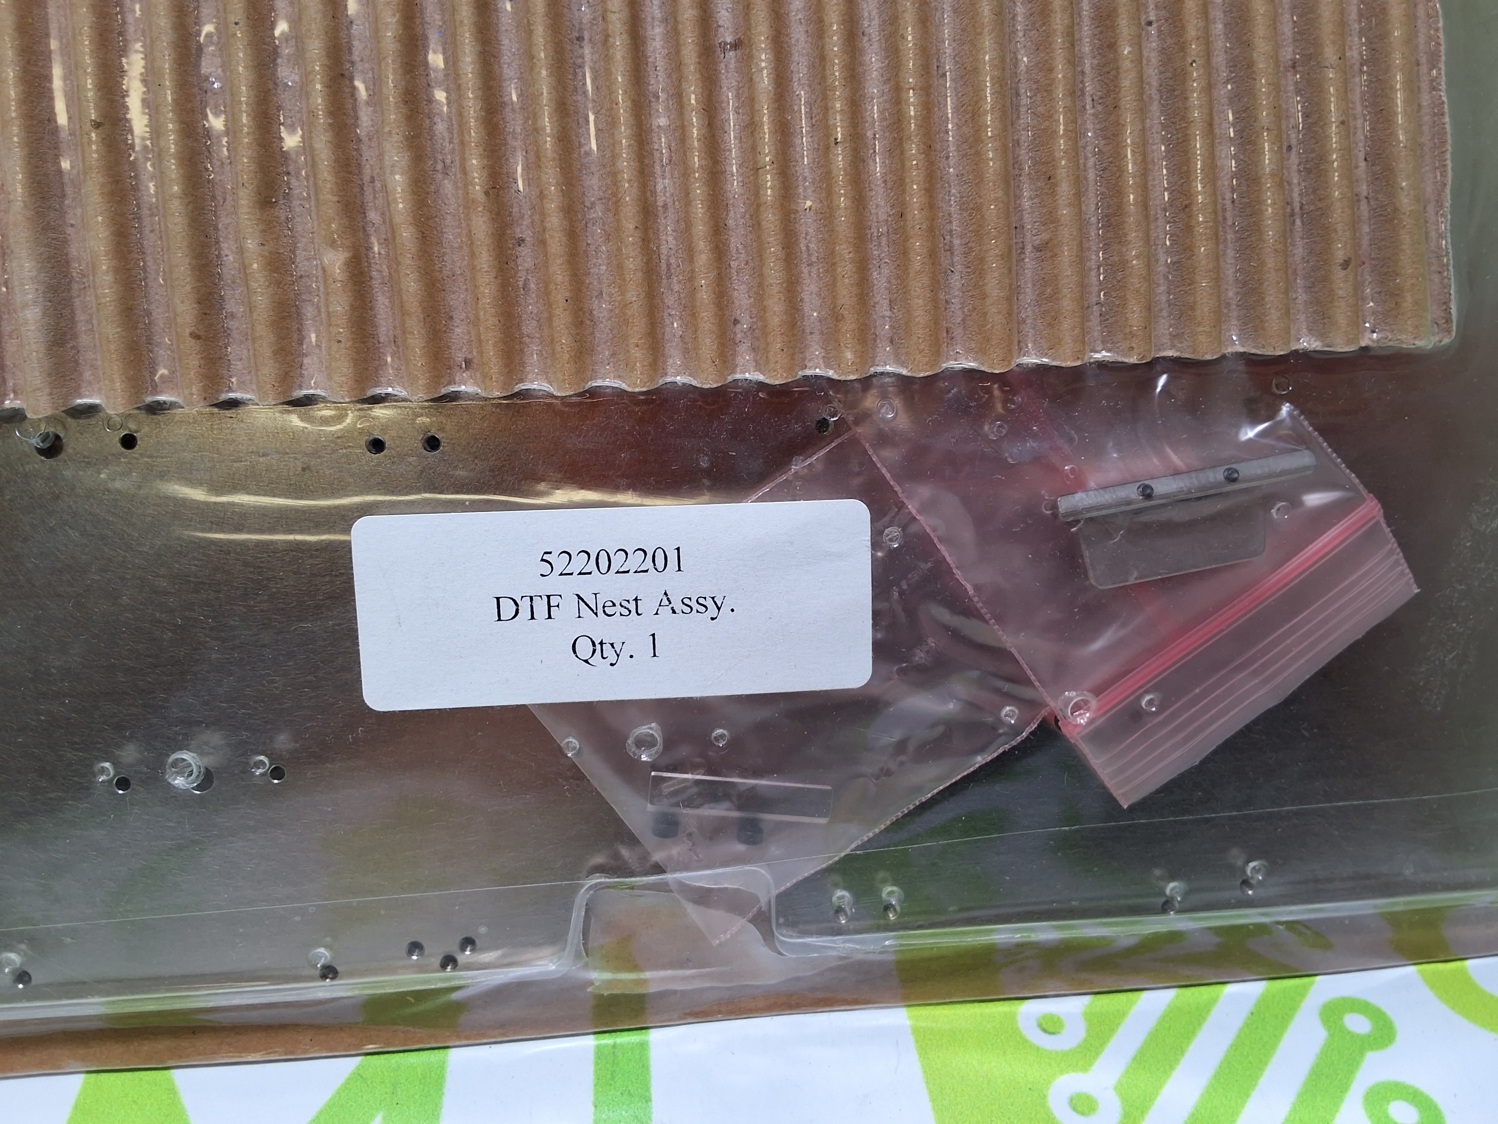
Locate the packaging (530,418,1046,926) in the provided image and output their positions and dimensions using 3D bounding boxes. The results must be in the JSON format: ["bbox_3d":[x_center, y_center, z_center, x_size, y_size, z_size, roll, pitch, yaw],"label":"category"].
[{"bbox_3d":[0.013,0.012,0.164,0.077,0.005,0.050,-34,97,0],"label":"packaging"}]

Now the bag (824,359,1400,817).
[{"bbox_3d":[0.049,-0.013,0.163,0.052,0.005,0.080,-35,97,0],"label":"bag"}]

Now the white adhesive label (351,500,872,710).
[{"bbox_3d":[-0.017,0.006,0.158,0.067,0.001,0.025,-2,98,-5],"label":"white adhesive label"}]

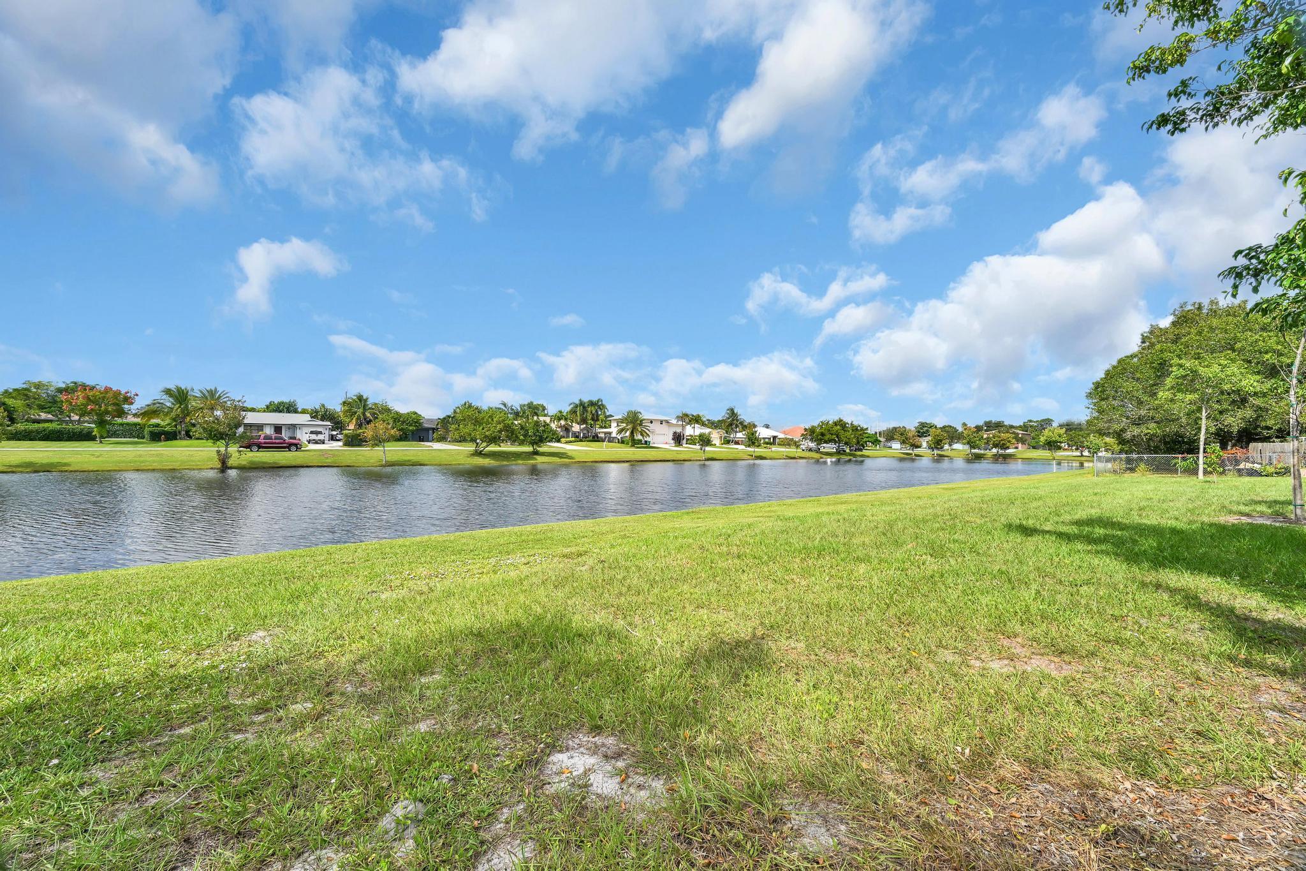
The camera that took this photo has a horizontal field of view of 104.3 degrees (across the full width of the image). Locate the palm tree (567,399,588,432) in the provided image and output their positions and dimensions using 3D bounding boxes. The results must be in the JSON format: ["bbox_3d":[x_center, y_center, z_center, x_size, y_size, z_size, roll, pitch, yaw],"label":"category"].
[{"bbox_3d":[-15.587,-3.387,107.000,4.700,8.710,4.700,0,-1,-8],"label":"palm tree"}]

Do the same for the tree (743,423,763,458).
[{"bbox_3d":[17.528,0.894,89.000,3.400,6.080,3.400,0,-2,0],"label":"tree"}]

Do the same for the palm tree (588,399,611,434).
[{"bbox_3d":[-10.440,-3.150,98.000,4.530,7.880,4.530,0,-1,0],"label":"palm tree"}]

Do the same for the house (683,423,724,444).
[{"bbox_3d":[10.978,-0.173,115.000,12.500,4.970,11.000,1,-2,-38],"label":"house"}]

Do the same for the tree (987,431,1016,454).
[{"bbox_3d":[68.620,1.610,100.000,5.630,4.820,5.630,1,-2,-35],"label":"tree"}]

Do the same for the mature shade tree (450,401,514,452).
[{"bbox_3d":[-23.360,-1.040,69.000,8.000,7.070,8.000,1,-1,-19],"label":"mature shade tree"}]

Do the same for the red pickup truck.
[{"bbox_3d":[-40.853,0.756,54.500,5.630,1.880,2.020,1,-2,-38],"label":"red pickup truck"}]

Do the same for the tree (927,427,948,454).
[{"bbox_3d":[68.828,1.422,123.000,4.600,6.550,4.600,0,-1,29],"label":"tree"}]

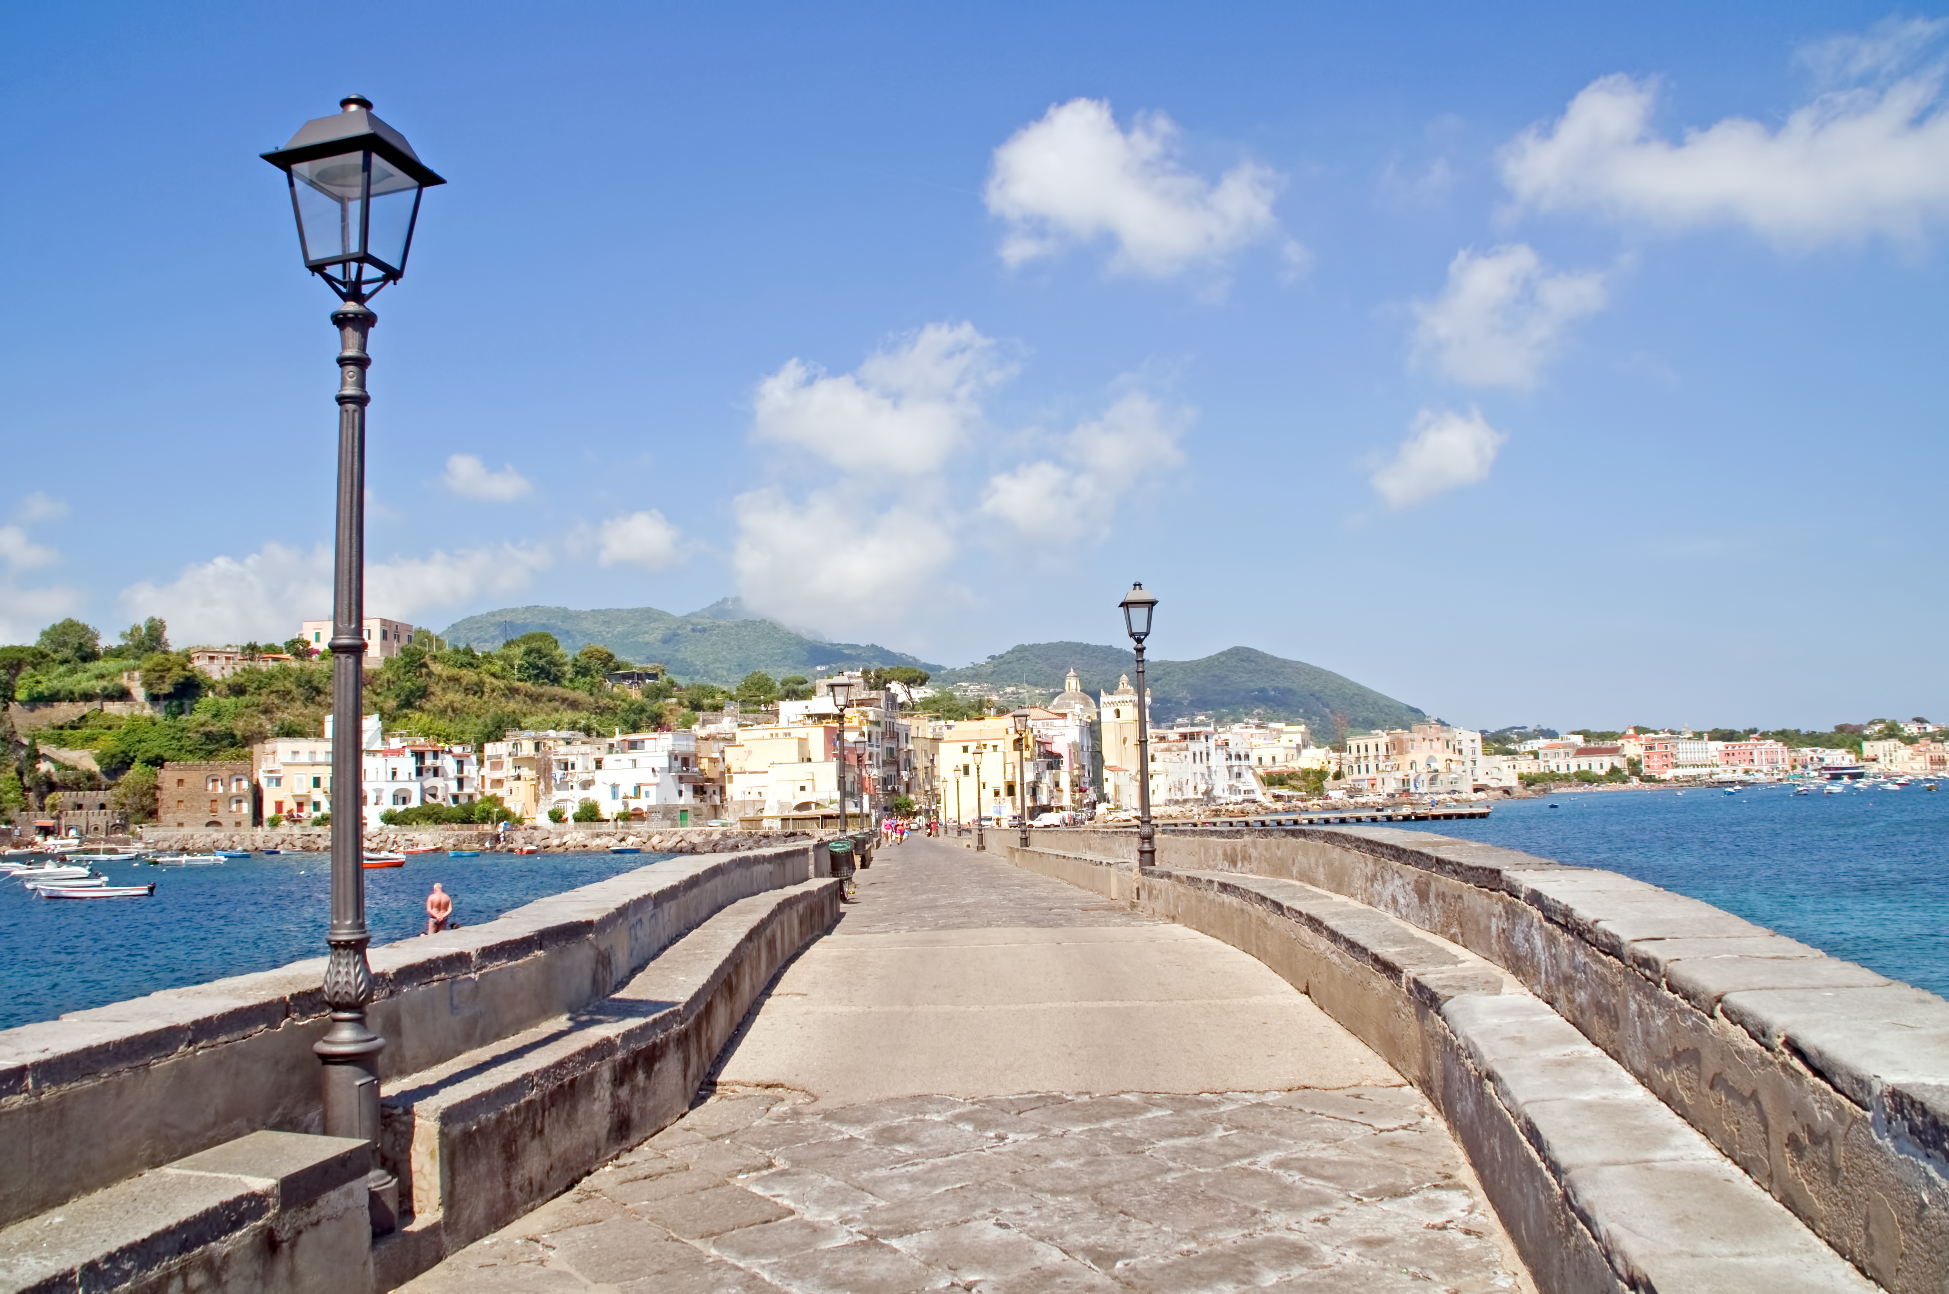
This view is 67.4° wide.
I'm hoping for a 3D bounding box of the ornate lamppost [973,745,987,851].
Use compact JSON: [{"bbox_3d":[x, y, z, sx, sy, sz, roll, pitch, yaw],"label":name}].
[{"bbox_3d":[0.216,6.151,59.348,0.480,4.250,0.480,-1,-6,-2],"label":"ornate lamppost"}]

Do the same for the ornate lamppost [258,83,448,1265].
[{"bbox_3d":[-2.317,-0.023,5.463,0.480,4.250,0.480,-3,-6,14],"label":"ornate lamppost"}]

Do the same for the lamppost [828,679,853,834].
[{"bbox_3d":[-2.834,2.793,31.563,0.480,4.250,0.480,-1,-6,-2],"label":"lamppost"}]

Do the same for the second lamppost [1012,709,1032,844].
[{"bbox_3d":[1.362,3.848,40.844,0.480,4.250,0.480,-1,-6,-2],"label":"second lamppost"}]

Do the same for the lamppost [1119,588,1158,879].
[{"bbox_3d":[2.286,1.243,19.692,0.480,4.250,0.480,-1,-6,-2],"label":"lamppost"}]

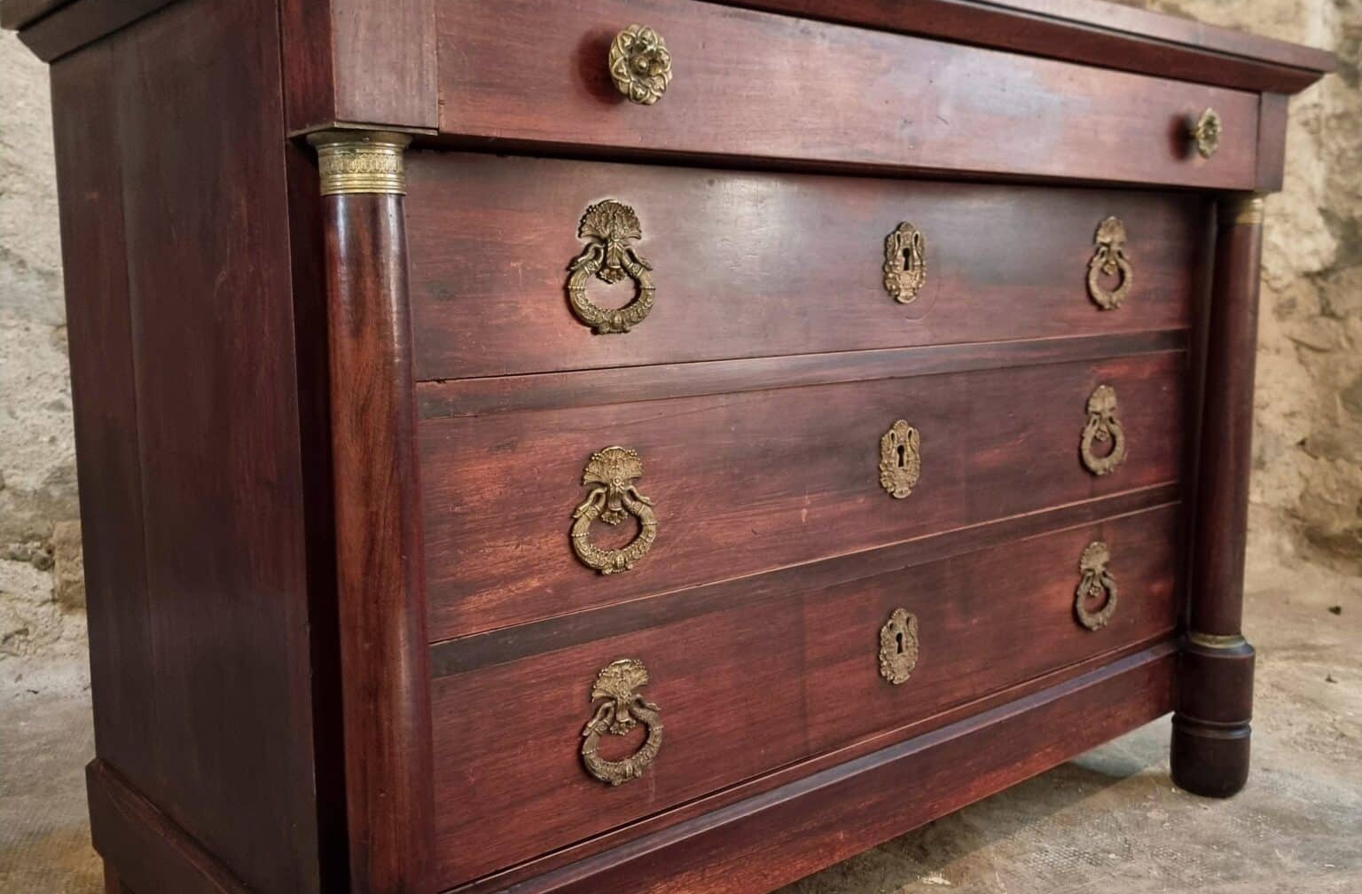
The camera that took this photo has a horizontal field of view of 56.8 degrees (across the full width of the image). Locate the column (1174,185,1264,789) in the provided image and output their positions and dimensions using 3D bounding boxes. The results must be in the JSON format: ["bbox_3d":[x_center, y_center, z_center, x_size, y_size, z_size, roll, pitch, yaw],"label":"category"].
[{"bbox_3d":[0.654,0.064,1.517,0.092,0.727,0.092,-7,11,-40],"label":"column"}]

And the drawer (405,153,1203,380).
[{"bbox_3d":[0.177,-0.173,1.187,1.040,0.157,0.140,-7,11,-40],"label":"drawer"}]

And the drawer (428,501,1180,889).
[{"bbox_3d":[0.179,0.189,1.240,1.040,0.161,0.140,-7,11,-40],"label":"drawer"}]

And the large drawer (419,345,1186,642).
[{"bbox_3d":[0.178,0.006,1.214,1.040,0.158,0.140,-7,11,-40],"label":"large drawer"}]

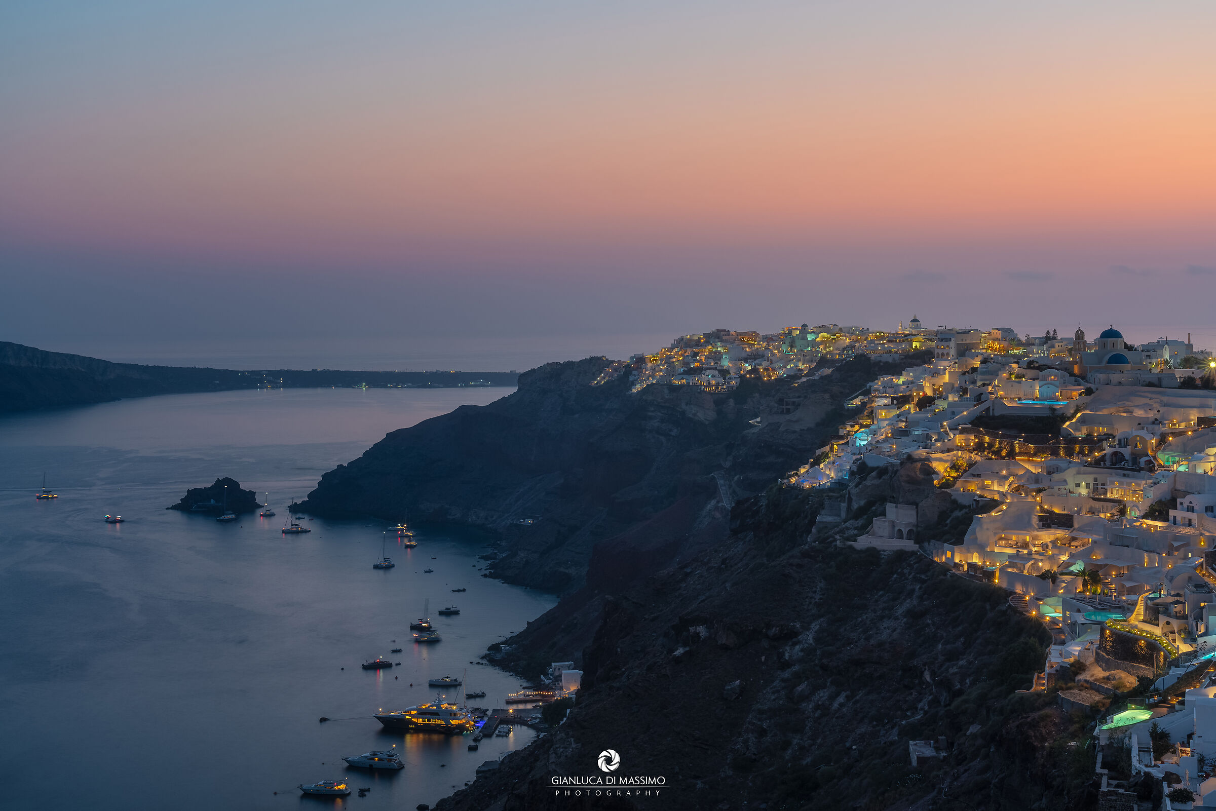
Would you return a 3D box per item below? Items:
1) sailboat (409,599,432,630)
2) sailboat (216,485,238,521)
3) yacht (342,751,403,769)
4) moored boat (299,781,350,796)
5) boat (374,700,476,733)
[{"bbox_3d":[-86.880,96.760,797.070,10.410,13.800,3.540,0,3,-3],"label":"sailboat"},{"bbox_3d":[-276.130,70.190,1247.960,14.510,25.660,5.800,-2,3,-30],"label":"sailboat"},{"bbox_3d":[-75.560,112.180,549.730,19.800,5.600,5.150,1,3,15],"label":"yacht"},{"bbox_3d":[-85.610,114.180,518.090,15.300,4.500,4.280,0,3,8],"label":"moored boat"},{"bbox_3d":[-64.920,107.490,601.890,36.870,10.200,7.560,1,3,17],"label":"boat"}]

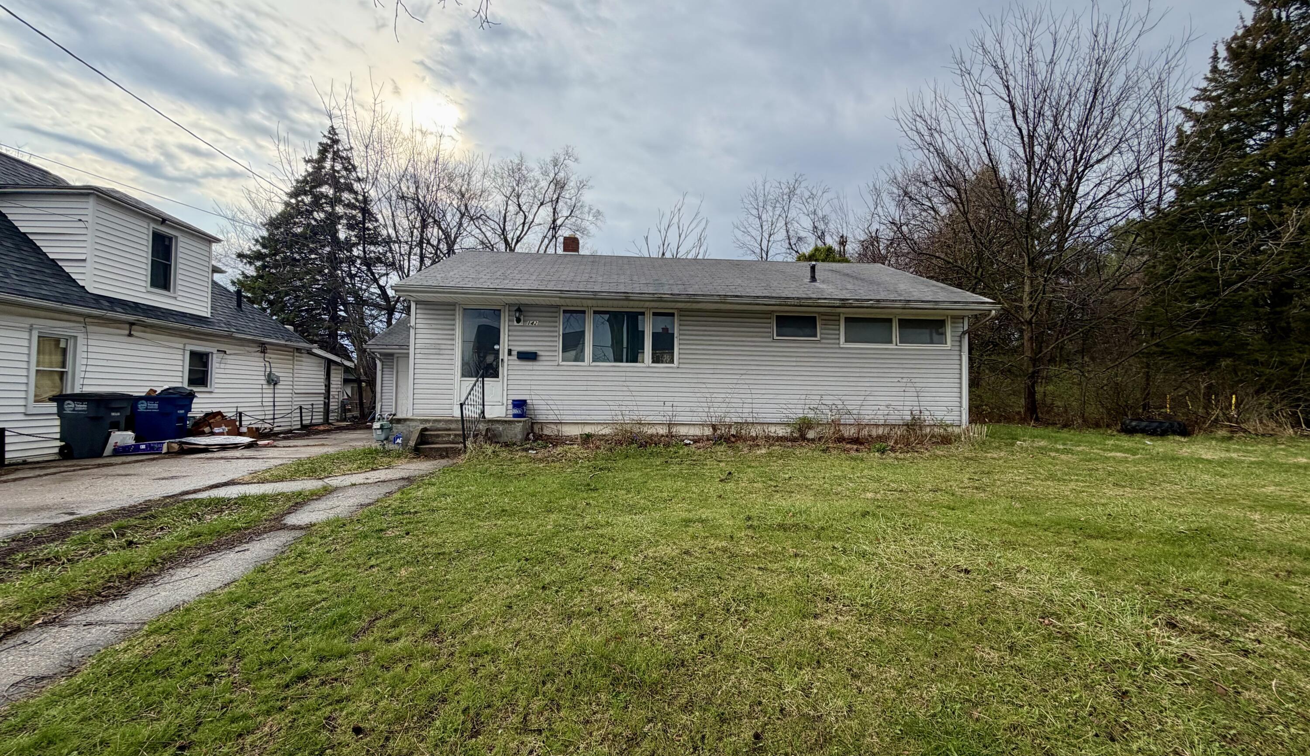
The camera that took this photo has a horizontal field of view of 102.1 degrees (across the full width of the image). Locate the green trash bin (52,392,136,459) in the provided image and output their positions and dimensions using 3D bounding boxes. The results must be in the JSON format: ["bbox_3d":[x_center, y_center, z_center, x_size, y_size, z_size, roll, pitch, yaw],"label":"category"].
[{"bbox_3d":[-10.426,0.886,9.818,0.840,1.140,0.700,1,-2,-9],"label":"green trash bin"}]

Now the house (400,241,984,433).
[{"bbox_3d":[0.694,-1.113,15.459,12.350,5.200,9.600,1,-2,-5],"label":"house"}]

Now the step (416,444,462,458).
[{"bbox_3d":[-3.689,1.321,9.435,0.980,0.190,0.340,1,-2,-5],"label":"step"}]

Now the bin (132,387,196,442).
[{"bbox_3d":[-10.446,0.885,11.169,0.840,1.180,0.700,1,-2,-9],"label":"bin"}]

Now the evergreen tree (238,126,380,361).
[{"bbox_3d":[-17.680,-5.673,28.212,7.500,15.200,7.300,1,-2,-5],"label":"evergreen tree"}]

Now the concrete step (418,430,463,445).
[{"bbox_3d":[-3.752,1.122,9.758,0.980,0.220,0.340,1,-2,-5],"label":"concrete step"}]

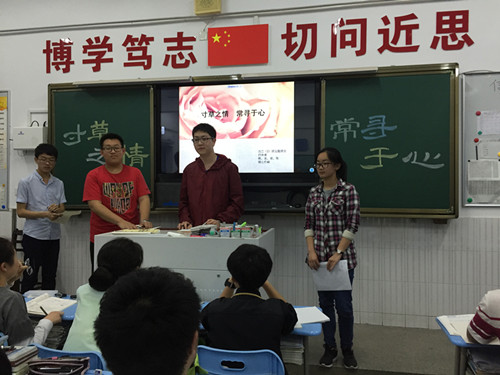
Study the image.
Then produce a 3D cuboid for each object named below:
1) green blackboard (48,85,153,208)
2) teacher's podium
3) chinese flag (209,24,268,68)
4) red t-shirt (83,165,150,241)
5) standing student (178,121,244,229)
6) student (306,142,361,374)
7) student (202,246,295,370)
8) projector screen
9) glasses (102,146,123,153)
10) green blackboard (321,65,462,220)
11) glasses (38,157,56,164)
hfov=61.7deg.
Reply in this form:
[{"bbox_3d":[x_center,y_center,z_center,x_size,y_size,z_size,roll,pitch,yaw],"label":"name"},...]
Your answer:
[{"bbox_3d":[-1.543,-0.417,4.319,1.190,1.278,0.060,0,1,11],"label":"green blackboard"},{"bbox_3d":[-0.416,0.865,2.951,1.070,1.107,0.630,0,1,11],"label":"teacher's podium"},{"bbox_3d":[-0.117,-1.393,4.114,0.603,0.375,0.020,0,1,11],"label":"chinese flag"},{"bbox_3d":[-1.060,0.132,3.350,0.540,0.640,0.300,0,1,-24],"label":"red t-shirt"},{"bbox_3d":[-0.322,0.386,3.369,0.530,1.806,0.370,0,1,12],"label":"standing student"},{"bbox_3d":[0.606,0.499,3.088,0.410,1.586,0.290,0,1,21],"label":"student"},{"bbox_3d":[0.003,0.840,1.846,0.440,1.181,0.560,0,1,11],"label":"student"},{"bbox_3d":[-0.142,-0.575,4.096,1.153,0.866,0.050,0,1,11],"label":"projector screen"},{"bbox_3d":[-1.083,-0.297,3.300,0.148,0.046,0.138,0,1,-18],"label":"glasses"},{"bbox_3d":[1.249,-0.402,3.777,1.173,1.337,0.060,0,1,11],"label":"green blackboard"},{"bbox_3d":[-1.700,-0.226,3.500,0.145,0.048,0.135,0,15,-38],"label":"glasses"}]

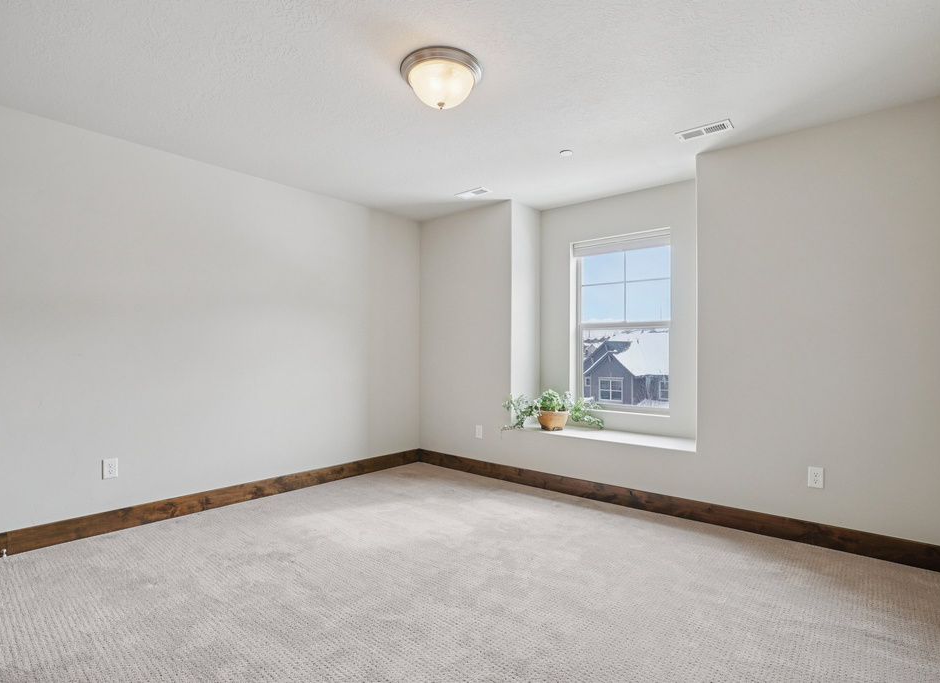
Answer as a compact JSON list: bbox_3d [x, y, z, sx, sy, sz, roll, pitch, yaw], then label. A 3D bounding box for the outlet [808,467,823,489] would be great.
[{"bbox_3d":[2.020,0.797,2.658,0.071,0.117,0.012,0,-1,38],"label":"outlet"}]

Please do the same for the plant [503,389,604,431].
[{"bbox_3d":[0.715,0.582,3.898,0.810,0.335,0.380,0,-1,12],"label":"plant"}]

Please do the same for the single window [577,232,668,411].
[{"bbox_3d":[1.287,-0.145,3.907,0.860,1.480,0.100,0,-1,38],"label":"single window"}]

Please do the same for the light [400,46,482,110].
[{"bbox_3d":[-0.134,-1.180,2.149,0.383,0.171,0.383,0,-1,0],"label":"light"}]

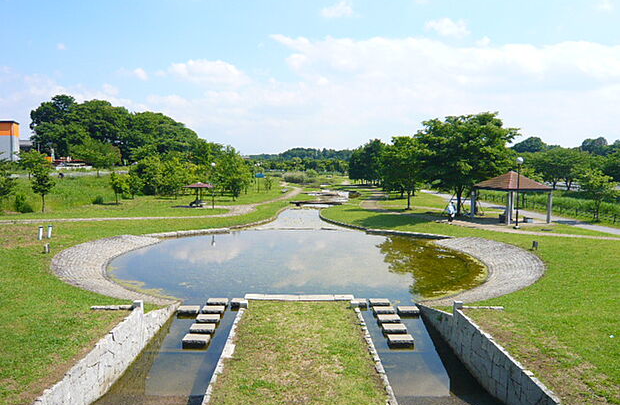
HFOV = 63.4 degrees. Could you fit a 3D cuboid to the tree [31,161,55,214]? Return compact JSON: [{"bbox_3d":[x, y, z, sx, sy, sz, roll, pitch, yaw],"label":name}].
[{"bbox_3d":[-23.663,-1.324,44.326,2.100,4.436,2.100,1,4,-1],"label":"tree"}]

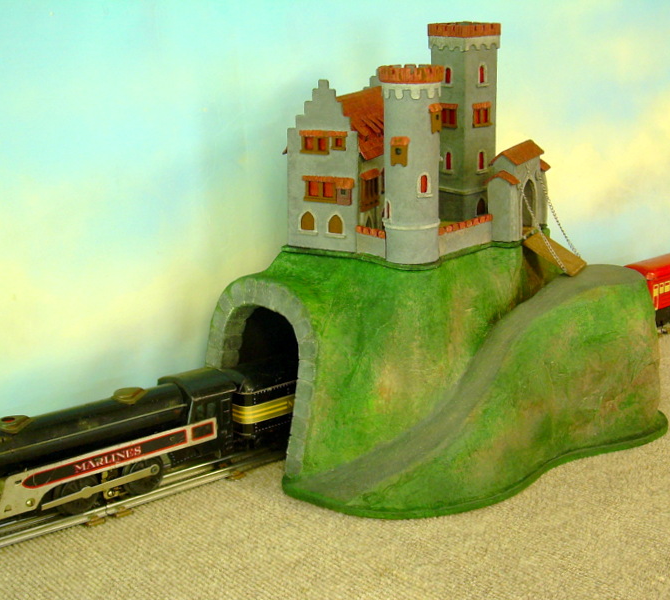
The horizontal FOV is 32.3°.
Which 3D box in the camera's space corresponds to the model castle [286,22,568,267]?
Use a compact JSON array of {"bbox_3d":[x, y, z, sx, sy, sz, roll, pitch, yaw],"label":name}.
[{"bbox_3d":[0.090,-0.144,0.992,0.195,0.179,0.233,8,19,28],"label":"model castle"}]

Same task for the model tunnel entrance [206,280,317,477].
[{"bbox_3d":[-0.063,0.055,0.953,0.038,0.146,0.160,-13,20,-36],"label":"model tunnel entrance"}]

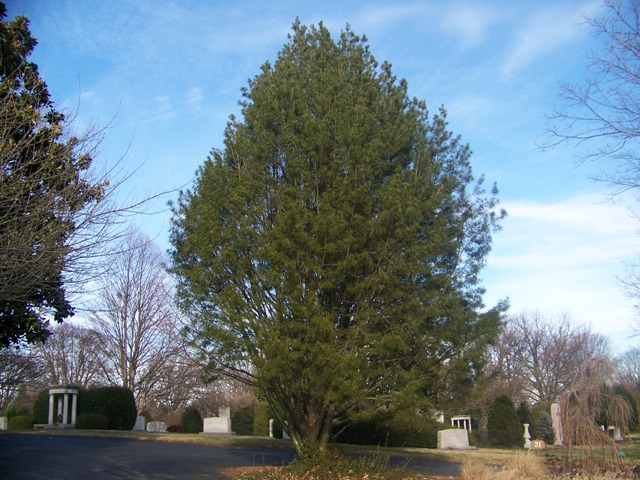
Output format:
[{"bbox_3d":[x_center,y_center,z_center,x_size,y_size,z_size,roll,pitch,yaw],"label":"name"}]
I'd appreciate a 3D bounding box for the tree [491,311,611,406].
[{"bbox_3d":[22.441,12.803,63.000,11.680,11.660,10.500,-1,-14,0],"label":"tree"}]

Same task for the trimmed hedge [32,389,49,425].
[{"bbox_3d":[-23.928,14.582,56.000,2.000,3.400,2.000,-1,-14,0],"label":"trimmed hedge"}]

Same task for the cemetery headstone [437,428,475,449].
[{"bbox_3d":[6.200,9.072,29.500,1.650,0.920,0.500,2,-15,-10],"label":"cemetery headstone"}]

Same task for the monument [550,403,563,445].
[{"bbox_3d":[12.086,9.383,33.000,0.470,2.120,0.420,-3,-15,10],"label":"monument"}]

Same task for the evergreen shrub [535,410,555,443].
[{"bbox_3d":[9.757,8.113,28.000,0.870,1.410,0.900,-1,-14,0],"label":"evergreen shrub"}]

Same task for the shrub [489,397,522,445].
[{"bbox_3d":[9.367,9.065,32.500,1.750,2.650,1.700,-1,-14,0],"label":"shrub"}]

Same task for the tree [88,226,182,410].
[{"bbox_3d":[-19.958,9.141,70.000,9.800,20.500,9.500,-1,-14,0],"label":"tree"}]

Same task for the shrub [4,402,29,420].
[{"bbox_3d":[-26.308,15.101,56.000,1.990,2.010,1.900,-1,-14,0],"label":"shrub"}]

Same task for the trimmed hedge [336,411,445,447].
[{"bbox_3d":[3.007,8.178,28.000,4.850,1.540,1.800,-1,-14,0],"label":"trimmed hedge"}]

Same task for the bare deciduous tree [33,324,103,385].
[{"bbox_3d":[-27.983,15.021,72.000,8.010,11.450,8.000,-1,-14,0],"label":"bare deciduous tree"}]

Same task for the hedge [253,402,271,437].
[{"bbox_3d":[-3.585,11.096,40.000,1.050,2.030,1.200,-1,-14,0],"label":"hedge"}]

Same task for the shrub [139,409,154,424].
[{"bbox_3d":[-14.478,14.896,54.000,1.300,1.450,1.300,-1,-14,0],"label":"shrub"}]

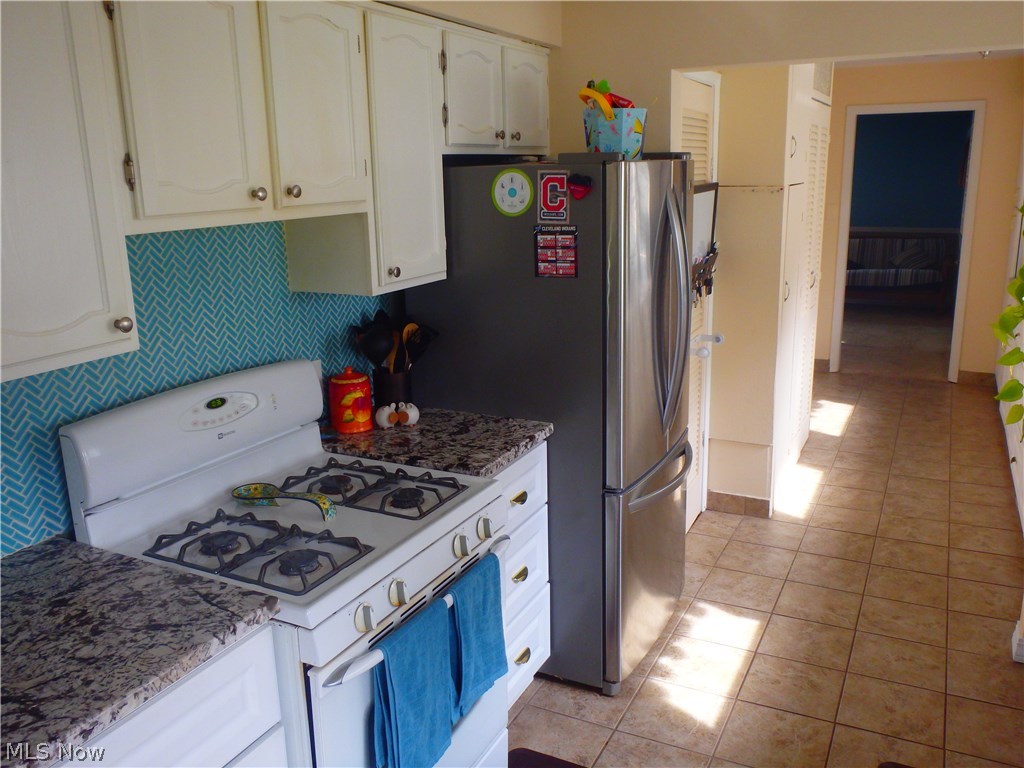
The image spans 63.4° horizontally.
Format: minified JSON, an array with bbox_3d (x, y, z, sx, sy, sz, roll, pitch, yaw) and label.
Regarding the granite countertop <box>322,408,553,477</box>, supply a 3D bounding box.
[{"bbox_3d":[-0.273,0.173,2.568,0.668,0.037,0.485,5,15,27],"label":"granite countertop"}]

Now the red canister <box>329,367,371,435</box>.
[{"bbox_3d":[-0.509,0.044,2.633,0.132,0.200,0.132,-2,14,0],"label":"red canister"}]

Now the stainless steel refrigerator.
[{"bbox_3d":[0.179,0.082,3.039,0.878,1.751,0.750,5,15,27],"label":"stainless steel refrigerator"}]

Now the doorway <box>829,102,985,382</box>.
[{"bbox_3d":[3.155,-1.124,6.691,0.979,2.169,0.128,5,15,27],"label":"doorway"}]

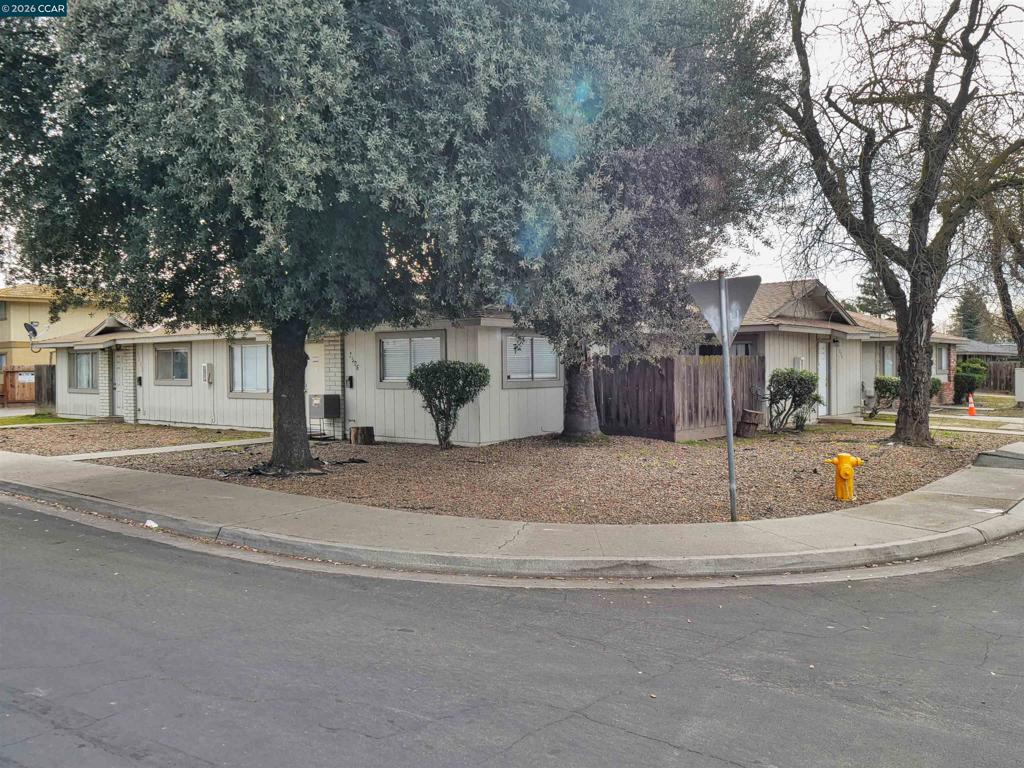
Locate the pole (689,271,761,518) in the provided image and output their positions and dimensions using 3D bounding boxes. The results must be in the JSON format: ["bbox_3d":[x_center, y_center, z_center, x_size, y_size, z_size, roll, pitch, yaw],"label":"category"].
[{"bbox_3d":[2.370,0.140,9.030,0.860,2.720,0.100,-2,1,38],"label":"pole"}]

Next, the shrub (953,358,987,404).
[{"bbox_3d":[18.000,-0.100,32.600,1.350,1.800,1.350,0,1,39],"label":"shrub"}]

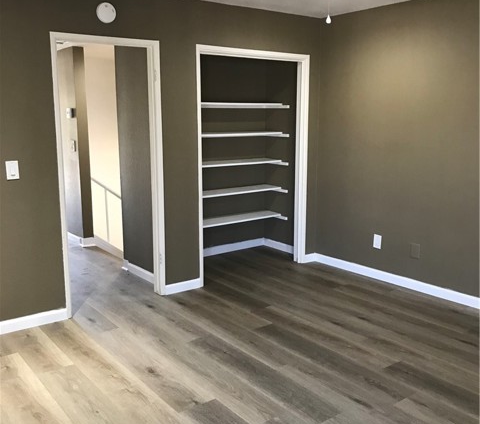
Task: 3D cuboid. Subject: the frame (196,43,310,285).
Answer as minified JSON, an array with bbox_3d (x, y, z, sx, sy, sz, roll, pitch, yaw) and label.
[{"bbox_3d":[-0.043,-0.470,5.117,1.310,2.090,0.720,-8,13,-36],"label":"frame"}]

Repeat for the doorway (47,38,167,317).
[{"bbox_3d":[-1.003,-0.269,4.044,0.846,2.090,0.140,-8,13,-36],"label":"doorway"}]

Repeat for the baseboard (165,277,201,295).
[{"bbox_3d":[-0.488,0.658,4.531,0.345,0.088,0.016,-8,13,-36],"label":"baseboard"}]

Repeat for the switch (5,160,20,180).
[{"bbox_3d":[-1.553,-0.283,3.543,0.078,0.124,0.012,-8,13,-36],"label":"switch"}]

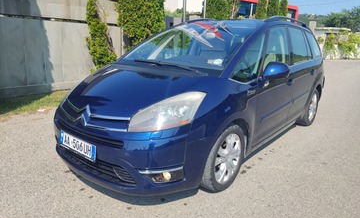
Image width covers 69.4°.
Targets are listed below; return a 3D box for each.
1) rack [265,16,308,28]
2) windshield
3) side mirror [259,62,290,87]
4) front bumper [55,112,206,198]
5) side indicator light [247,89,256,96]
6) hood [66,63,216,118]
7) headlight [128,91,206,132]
[{"bbox_3d":[1.489,-1.184,3.534,0.060,0.110,1.720,13,18,38],"label":"rack"},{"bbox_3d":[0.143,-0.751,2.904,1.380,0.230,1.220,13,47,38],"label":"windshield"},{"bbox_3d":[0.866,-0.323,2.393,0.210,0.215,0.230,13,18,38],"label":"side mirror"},{"bbox_3d":[-0.646,0.250,2.211,1.760,0.540,0.560,13,18,38],"label":"front bumper"},{"bbox_3d":[0.595,-0.144,2.205,0.020,0.045,0.170,13,18,38],"label":"side indicator light"},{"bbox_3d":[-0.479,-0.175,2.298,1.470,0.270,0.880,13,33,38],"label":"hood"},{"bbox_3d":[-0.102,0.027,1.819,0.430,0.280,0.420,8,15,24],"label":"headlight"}]

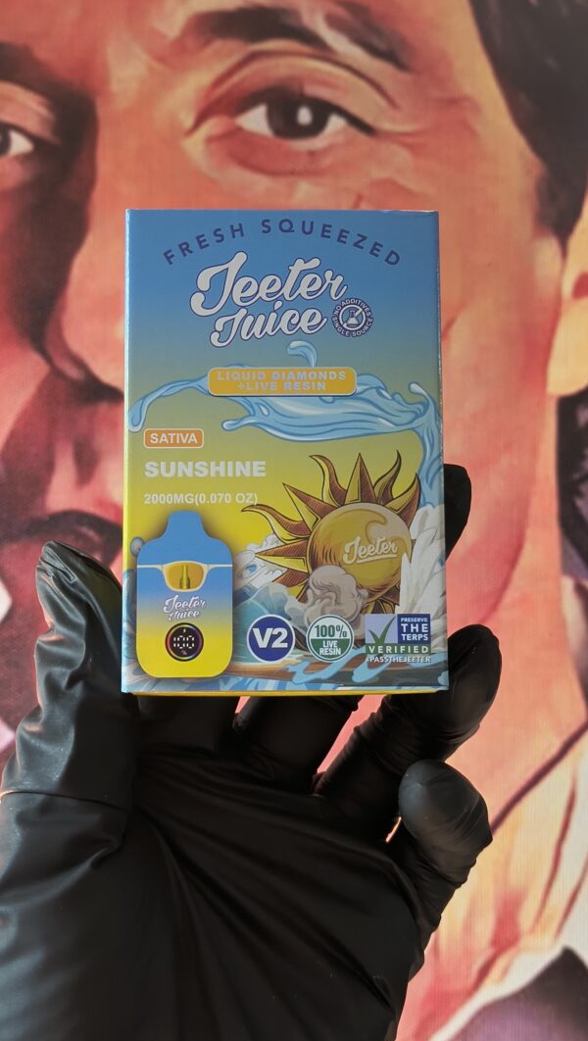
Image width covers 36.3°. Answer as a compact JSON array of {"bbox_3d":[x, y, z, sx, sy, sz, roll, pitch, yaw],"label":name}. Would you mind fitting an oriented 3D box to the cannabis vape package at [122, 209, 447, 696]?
[{"bbox_3d":[-0.002,-0.016,0.217,0.073,0.111,0.024,0,-5,-1],"label":"cannabis vape package"}]

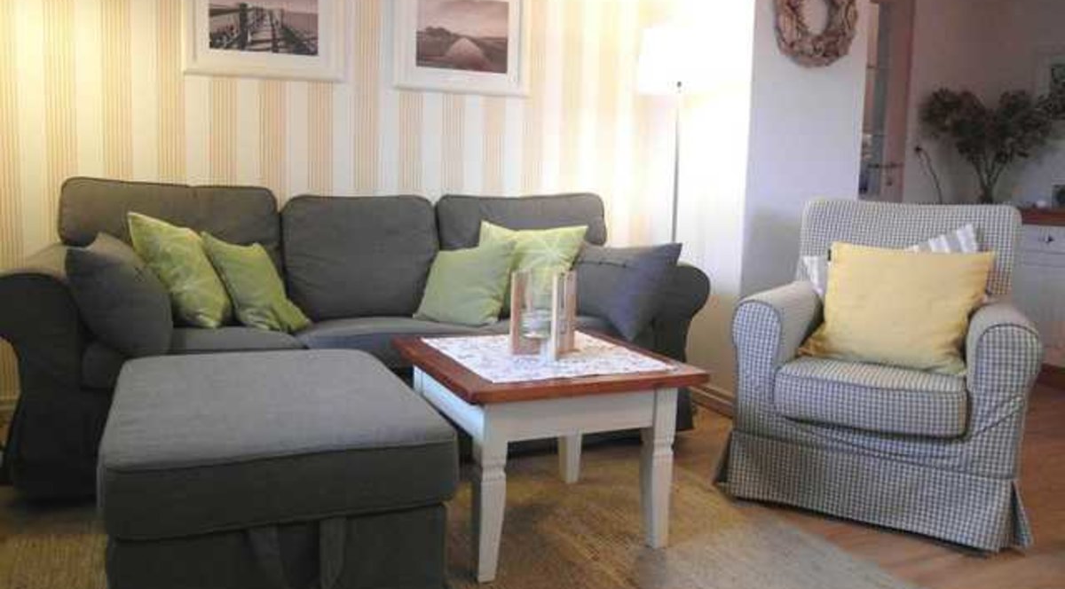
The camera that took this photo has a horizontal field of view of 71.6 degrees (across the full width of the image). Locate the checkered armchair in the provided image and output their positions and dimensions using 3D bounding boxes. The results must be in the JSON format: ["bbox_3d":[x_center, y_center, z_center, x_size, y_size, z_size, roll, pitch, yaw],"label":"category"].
[{"bbox_3d":[1.087,0.158,2.299,0.780,0.900,0.830,5,7,28],"label":"checkered armchair"}]

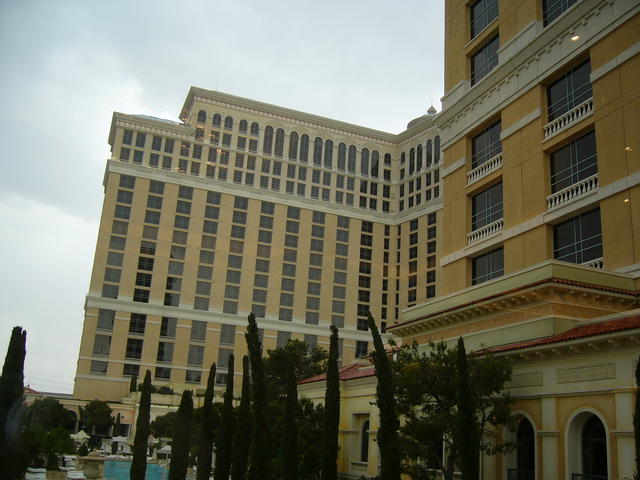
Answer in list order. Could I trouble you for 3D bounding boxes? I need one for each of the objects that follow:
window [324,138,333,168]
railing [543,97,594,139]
[{"bbox_3d":[3.619,-32.461,244.843,3.019,11.586,0.500,10,-17,-19],"label":"window"},{"bbox_3d":[17.295,-8.240,44.935,0.350,1.005,4.800,10,-18,-20],"label":"railing"}]

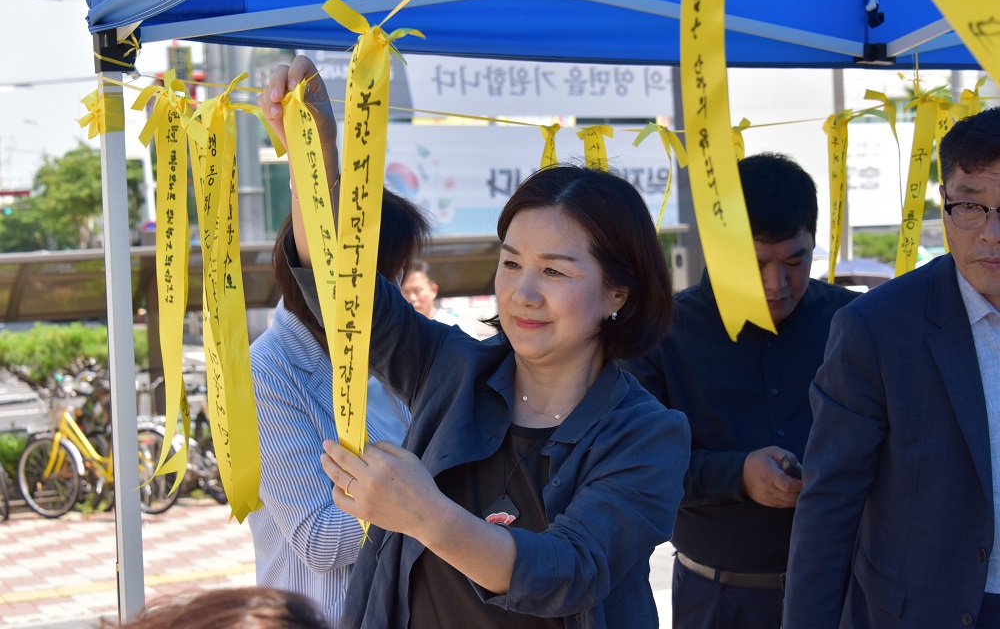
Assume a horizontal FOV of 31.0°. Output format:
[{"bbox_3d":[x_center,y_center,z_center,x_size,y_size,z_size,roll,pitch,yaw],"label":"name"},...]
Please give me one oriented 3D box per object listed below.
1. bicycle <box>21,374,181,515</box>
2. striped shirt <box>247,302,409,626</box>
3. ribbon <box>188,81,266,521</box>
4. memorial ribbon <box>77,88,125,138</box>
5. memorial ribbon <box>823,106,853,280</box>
[{"bbox_3d":[-3.016,0.987,13.600,1.620,1.040,0.550,-2,1,28],"label":"bicycle"},{"bbox_3d":[-0.215,0.285,2.850,0.280,0.640,0.410,-2,1,31],"label":"striped shirt"},{"bbox_3d":[-0.415,-0.026,2.740,0.115,0.680,0.080,-2,1,-9],"label":"ribbon"},{"bbox_3d":[-0.591,-0.298,2.680,0.075,0.073,0.055,-2,1,-11],"label":"memorial ribbon"},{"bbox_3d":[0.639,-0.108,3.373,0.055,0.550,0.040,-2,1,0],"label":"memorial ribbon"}]

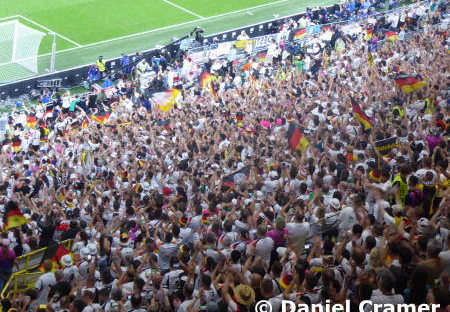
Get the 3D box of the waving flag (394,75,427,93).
[{"bbox_3d":[5.792,-2.245,46.961,1.100,0.550,0.350,13,24,6],"label":"waving flag"}]

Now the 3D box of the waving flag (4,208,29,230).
[{"bbox_3d":[-5.645,1.692,40.500,0.660,0.580,0.250,10,24,0],"label":"waving flag"}]

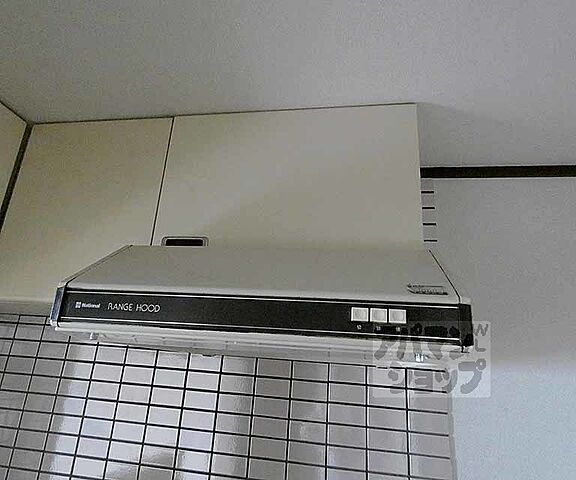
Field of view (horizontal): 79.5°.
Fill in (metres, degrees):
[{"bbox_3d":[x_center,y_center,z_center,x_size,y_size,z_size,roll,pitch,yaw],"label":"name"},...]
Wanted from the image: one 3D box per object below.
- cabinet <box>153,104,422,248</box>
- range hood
[{"bbox_3d":[0.012,-0.097,0.936,0.600,0.366,0.299,1,-16,9],"label":"cabinet"},{"bbox_3d":[-0.022,0.148,0.742,0.602,0.220,0.520,1,-16,10],"label":"range hood"}]

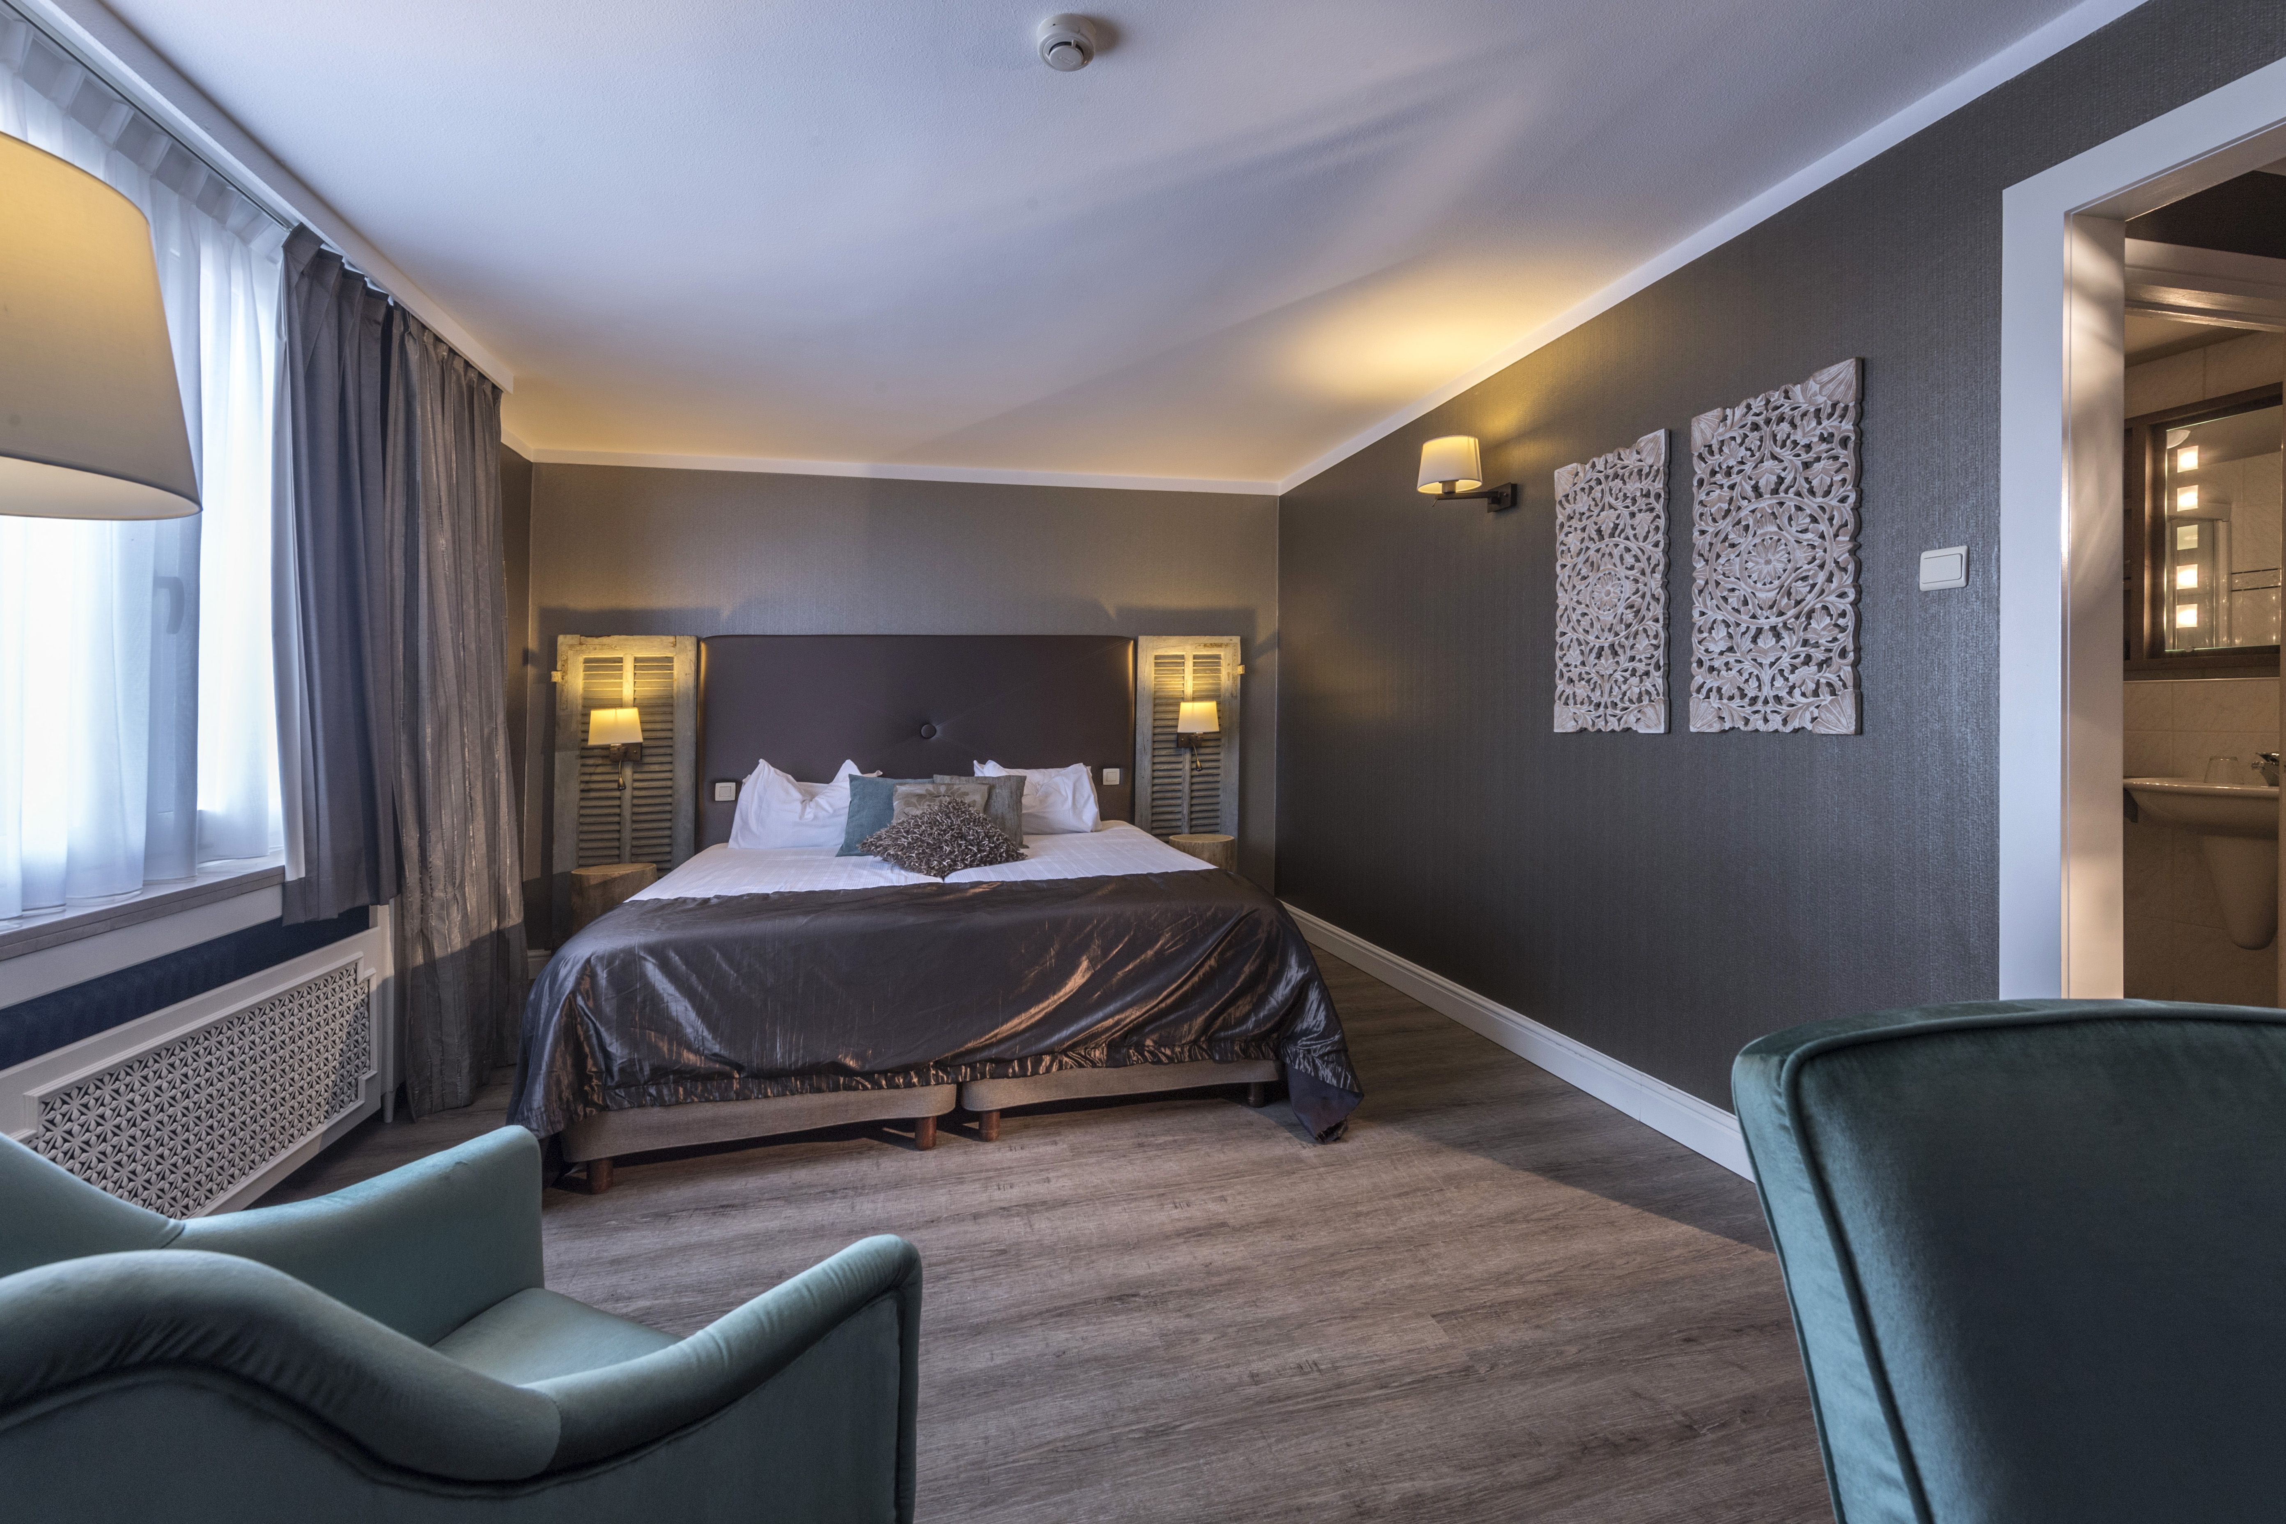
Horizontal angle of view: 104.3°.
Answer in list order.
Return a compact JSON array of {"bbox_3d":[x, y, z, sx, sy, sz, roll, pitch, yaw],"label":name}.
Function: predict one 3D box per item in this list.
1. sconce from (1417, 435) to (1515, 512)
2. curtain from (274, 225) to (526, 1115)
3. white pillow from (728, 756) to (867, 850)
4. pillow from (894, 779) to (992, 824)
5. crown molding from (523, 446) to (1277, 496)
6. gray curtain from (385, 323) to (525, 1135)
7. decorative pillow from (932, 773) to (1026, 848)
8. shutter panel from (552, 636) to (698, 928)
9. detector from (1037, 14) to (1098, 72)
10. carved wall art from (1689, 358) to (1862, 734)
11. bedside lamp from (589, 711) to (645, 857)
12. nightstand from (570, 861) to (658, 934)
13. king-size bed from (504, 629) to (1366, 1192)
[{"bbox_3d":[1.089,-0.975,3.003,0.280,0.245,0.210,-1,2,-15],"label":"sconce"},{"bbox_3d":[-2.099,-0.109,2.633,0.200,2.280,1.000,-1,2,-15],"label":"curtain"},{"bbox_3d":[-1.475,0.186,3.853,0.580,0.390,0.170,-1,-23,-15],"label":"white pillow"},{"bbox_3d":[-0.785,0.223,3.472,0.380,0.360,0.120,-1,-36,-15],"label":"pillow"},{"bbox_3d":[-0.946,-1.385,4.278,3.500,0.055,0.055,-2,3,-15],"label":"crown molding"},{"bbox_3d":[-2.024,-0.106,2.665,0.140,2.160,0.600,-1,2,-15],"label":"gray curtain"},{"bbox_3d":[-0.693,0.214,3.808,0.400,0.380,0.130,-1,-36,-15],"label":"decorative pillow"},{"bbox_3d":[-2.232,0.189,3.850,0.550,1.480,0.050,-1,0,-15],"label":"shutter panel"},{"bbox_3d":[-0.140,-1.325,1.640,0.106,0.052,0.106,0,2,0],"label":"detector"},{"bbox_3d":[1.479,-0.478,2.118,0.030,0.805,0.415,-1,2,-15],"label":"carved wall art"},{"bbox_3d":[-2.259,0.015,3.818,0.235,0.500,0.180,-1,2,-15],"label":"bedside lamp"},{"bbox_3d":[-2.230,0.741,3.765,0.370,0.540,0.360,-1,2,-15],"label":"nightstand"},{"bbox_3d":[-0.707,0.214,3.243,2.070,1.500,2.150,-1,2,-15],"label":"king-size bed"}]

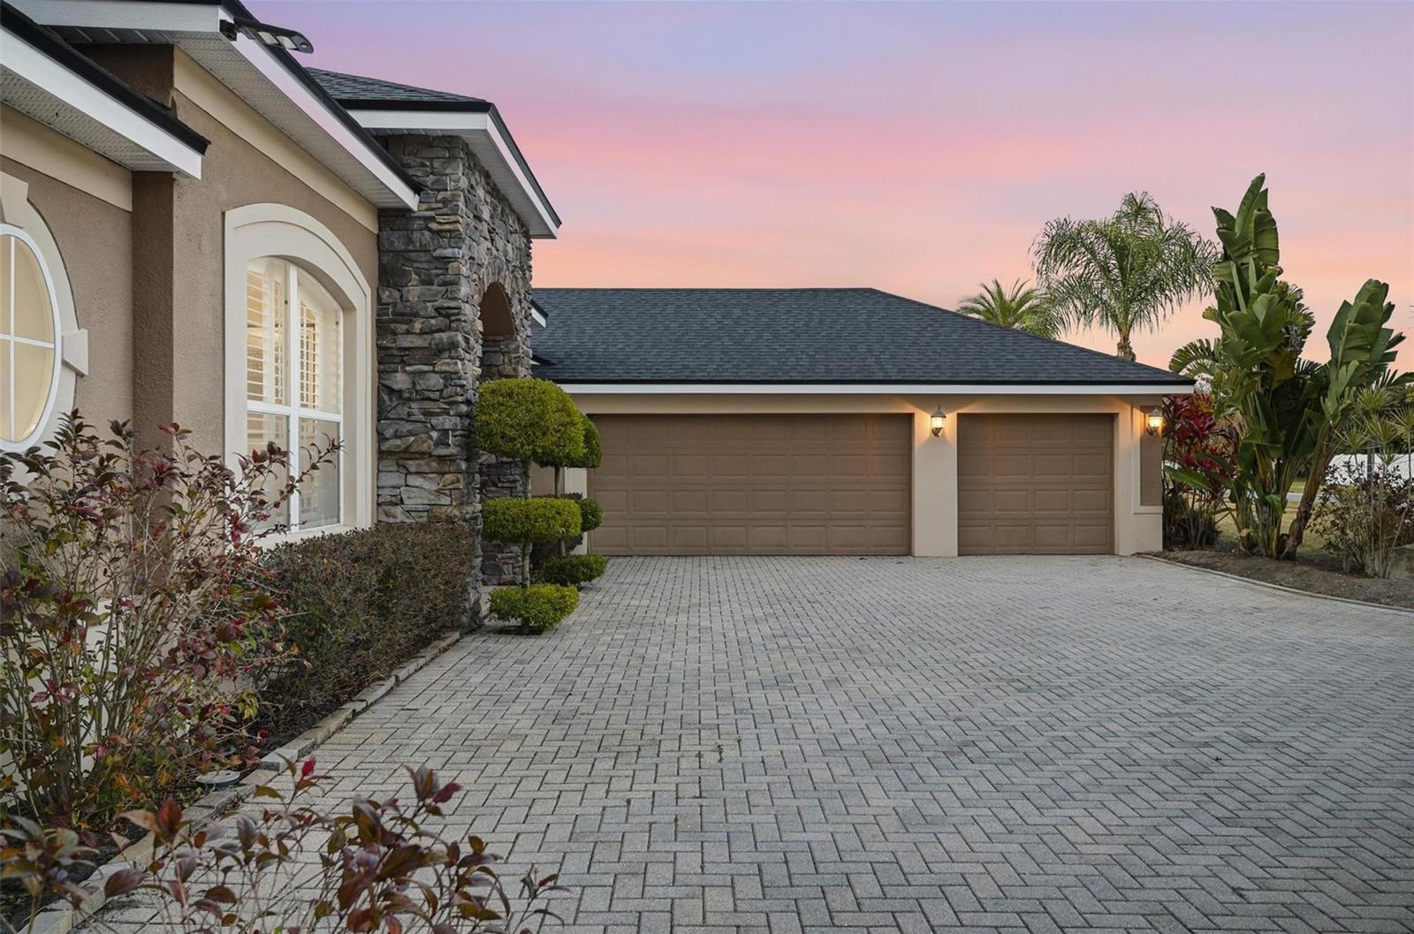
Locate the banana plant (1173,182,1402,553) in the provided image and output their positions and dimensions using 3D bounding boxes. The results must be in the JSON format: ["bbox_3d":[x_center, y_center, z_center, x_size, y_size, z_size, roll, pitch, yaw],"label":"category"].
[{"bbox_3d":[8.250,-1.430,13.950,3.100,5.350,2.700,0,0,0],"label":"banana plant"}]

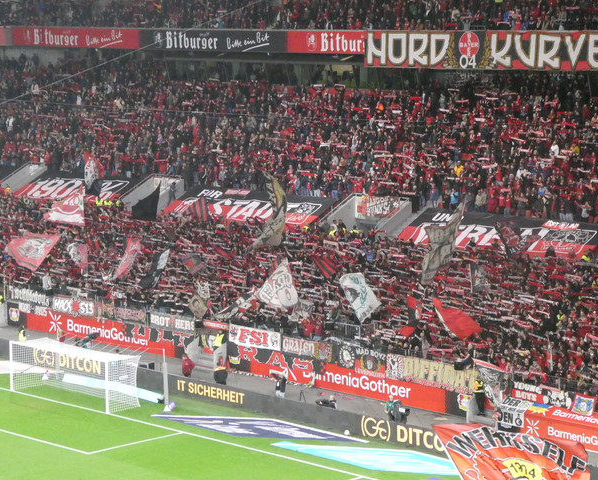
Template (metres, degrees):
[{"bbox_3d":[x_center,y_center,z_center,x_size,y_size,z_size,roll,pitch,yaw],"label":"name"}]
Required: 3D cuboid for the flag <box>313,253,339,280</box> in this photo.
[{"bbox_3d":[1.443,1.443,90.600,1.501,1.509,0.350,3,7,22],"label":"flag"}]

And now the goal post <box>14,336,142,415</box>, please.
[{"bbox_3d":[-11.116,6.620,82.624,7.560,2.500,2.100,7,10,44],"label":"goal post"}]

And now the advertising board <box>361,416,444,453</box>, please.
[{"bbox_3d":[4.640,8.565,73.414,5.100,0.950,0.200,7,10,44],"label":"advertising board"}]

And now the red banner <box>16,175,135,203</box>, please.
[{"bbox_3d":[-15.649,-3.705,117.589,11.200,0.250,3.695,7,40,44],"label":"red banner"}]

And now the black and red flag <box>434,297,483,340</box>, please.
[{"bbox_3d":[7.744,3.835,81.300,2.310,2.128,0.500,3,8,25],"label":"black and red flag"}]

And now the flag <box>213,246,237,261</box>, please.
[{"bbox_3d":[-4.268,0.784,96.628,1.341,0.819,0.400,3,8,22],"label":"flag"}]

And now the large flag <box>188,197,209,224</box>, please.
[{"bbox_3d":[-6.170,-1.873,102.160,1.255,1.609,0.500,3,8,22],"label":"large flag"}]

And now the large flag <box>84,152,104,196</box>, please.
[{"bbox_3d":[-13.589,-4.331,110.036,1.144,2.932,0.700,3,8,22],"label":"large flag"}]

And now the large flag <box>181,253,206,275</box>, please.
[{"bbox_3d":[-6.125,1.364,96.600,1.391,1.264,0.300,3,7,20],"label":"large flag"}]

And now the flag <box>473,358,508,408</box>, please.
[{"bbox_3d":[8.965,6.718,77.900,1.600,2.300,0.450,2,7,16],"label":"flag"}]

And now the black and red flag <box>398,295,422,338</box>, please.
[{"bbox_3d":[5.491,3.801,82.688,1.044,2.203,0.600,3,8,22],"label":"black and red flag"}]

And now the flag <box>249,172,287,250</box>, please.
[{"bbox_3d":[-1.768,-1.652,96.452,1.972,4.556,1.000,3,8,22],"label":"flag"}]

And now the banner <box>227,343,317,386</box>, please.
[{"bbox_3d":[-1.554,6.512,87.802,6.700,1.450,0.100,7,10,44],"label":"banner"}]

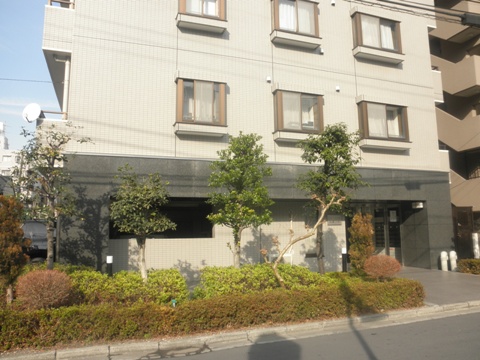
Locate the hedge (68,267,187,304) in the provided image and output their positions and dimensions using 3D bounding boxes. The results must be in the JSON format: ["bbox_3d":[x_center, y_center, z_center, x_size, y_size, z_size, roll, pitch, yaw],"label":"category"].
[{"bbox_3d":[-1.953,1.937,6.854,2.000,0.540,1.200,2,-8,-20],"label":"hedge"}]

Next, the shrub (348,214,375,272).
[{"bbox_3d":[3.374,1.821,10.747,0.710,1.780,0.720,2,-7,-20],"label":"shrub"}]

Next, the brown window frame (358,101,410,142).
[{"bbox_3d":[4.438,-1.751,11.937,1.730,1.120,0.280,2,-7,-20],"label":"brown window frame"}]

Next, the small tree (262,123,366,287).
[{"bbox_3d":[1.621,0.536,8.365,2.200,3.600,1.500,2,-8,-20],"label":"small tree"}]

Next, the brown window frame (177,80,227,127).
[{"bbox_3d":[-0.970,-1.934,9.891,1.250,1.120,0.280,2,-7,-20],"label":"brown window frame"}]

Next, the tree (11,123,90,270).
[{"bbox_3d":[-3.471,0.563,7.103,1.329,3.323,1.263,2,-8,-20],"label":"tree"}]

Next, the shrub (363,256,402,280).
[{"bbox_3d":[3.097,1.979,8.397,0.772,0.724,0.772,2,-8,-20],"label":"shrub"}]

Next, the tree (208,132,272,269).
[{"bbox_3d":[0.042,0.661,8.036,1.385,3.370,1.315,-1,-7,0],"label":"tree"}]

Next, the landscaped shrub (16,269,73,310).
[{"bbox_3d":[-3.059,1.746,6.072,0.809,0.709,0.809,2,-8,-20],"label":"landscaped shrub"}]

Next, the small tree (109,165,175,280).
[{"bbox_3d":[-1.801,0.976,7.258,1.206,2.568,1.146,2,-8,-20],"label":"small tree"}]

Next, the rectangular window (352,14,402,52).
[{"bbox_3d":[4.365,-4.593,12.316,1.730,1.130,0.280,2,-7,-20],"label":"rectangular window"}]

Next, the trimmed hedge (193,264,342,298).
[{"bbox_3d":[0.633,2.158,8.036,3.100,0.670,1.200,2,-7,-20],"label":"trimmed hedge"}]

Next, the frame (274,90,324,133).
[{"bbox_3d":[1.671,-1.851,10.875,1.430,1.120,0.280,2,-7,-20],"label":"frame"}]

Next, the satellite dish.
[{"bbox_3d":[-4.666,-1.518,8.732,0.430,0.450,0.300,0,-7,-3],"label":"satellite dish"}]

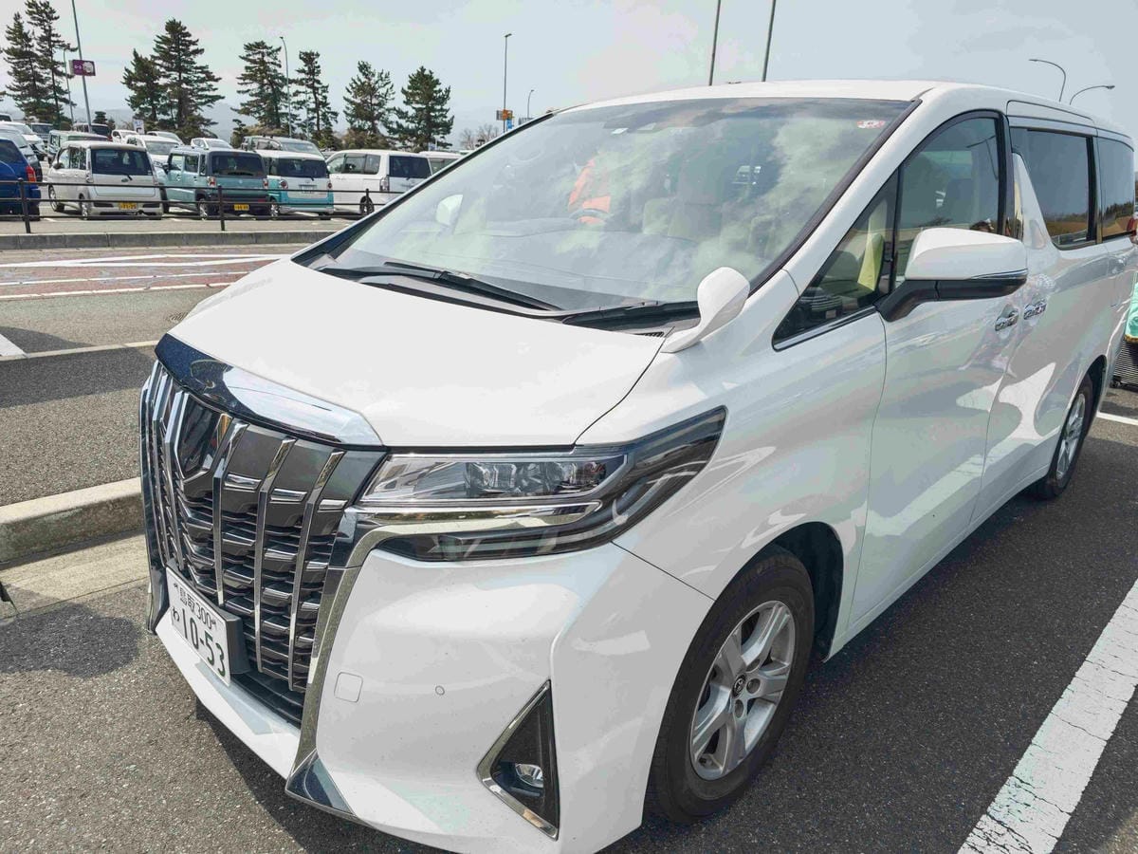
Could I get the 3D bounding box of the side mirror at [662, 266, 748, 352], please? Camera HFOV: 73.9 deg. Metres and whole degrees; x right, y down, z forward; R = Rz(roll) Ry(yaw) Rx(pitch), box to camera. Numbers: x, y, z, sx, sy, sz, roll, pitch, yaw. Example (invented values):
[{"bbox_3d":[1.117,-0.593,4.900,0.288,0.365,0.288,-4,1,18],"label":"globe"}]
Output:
[{"bbox_3d":[0.288,-0.224,1.500,0.140,0.190,0.145,-15,25,-43],"label":"side mirror"}]

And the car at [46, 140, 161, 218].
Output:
[{"bbox_3d":[-10.742,-5.677,17.308,3.395,1.650,1.475,19,24,40],"label":"car"}]

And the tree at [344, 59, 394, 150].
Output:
[{"bbox_3d":[-17.658,-27.128,66.635,4.206,9.271,4.206,-2,19,-14],"label":"tree"}]

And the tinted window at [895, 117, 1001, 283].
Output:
[{"bbox_3d":[1.081,-0.665,2.126,0.930,0.520,0.100,-15,8,-43],"label":"tinted window"}]

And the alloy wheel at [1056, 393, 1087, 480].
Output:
[{"bbox_3d":[2.452,0.022,3.867,0.200,0.440,0.440,19,24,41],"label":"alloy wheel"}]

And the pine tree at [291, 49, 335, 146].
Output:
[{"bbox_3d":[-20.200,-25.816,59.864,3.400,7.250,3.400,-3,19,-18],"label":"pine tree"}]

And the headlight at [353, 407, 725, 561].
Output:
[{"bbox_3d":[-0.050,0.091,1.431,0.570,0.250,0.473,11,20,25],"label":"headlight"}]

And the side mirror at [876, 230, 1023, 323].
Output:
[{"bbox_3d":[0.888,-0.356,1.751,0.220,0.210,0.280,-15,25,-43],"label":"side mirror"}]

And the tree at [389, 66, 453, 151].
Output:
[{"bbox_3d":[-13.546,-27.907,69.470,5.809,9.403,5.809,0,19,-11],"label":"tree"}]

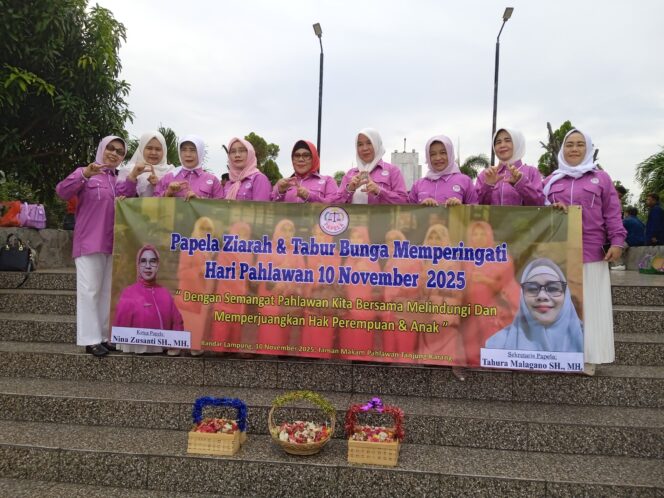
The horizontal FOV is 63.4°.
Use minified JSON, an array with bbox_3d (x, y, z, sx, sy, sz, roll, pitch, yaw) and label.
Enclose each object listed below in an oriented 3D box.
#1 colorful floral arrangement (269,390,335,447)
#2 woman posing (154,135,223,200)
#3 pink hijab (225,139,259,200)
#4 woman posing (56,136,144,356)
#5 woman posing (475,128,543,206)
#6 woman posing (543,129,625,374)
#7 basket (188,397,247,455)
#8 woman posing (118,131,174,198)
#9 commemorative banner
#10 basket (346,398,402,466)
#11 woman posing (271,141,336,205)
[{"bbox_3d":[-0.162,0.926,2.902,0.340,0.318,0.320,1,0,5],"label":"colorful floral arrangement"},{"bbox_3d":[-0.989,-0.026,3.704,0.460,1.532,0.360,1,0,-14],"label":"woman posing"},{"bbox_3d":[-0.607,-0.542,3.663,0.230,0.451,0.270,1,0,15],"label":"pink hijab"},{"bbox_3d":[-1.636,-0.034,3.782,0.520,1.528,0.400,1,0,-38],"label":"woman posing"},{"bbox_3d":[1.140,-0.003,3.449,0.460,1.554,0.360,1,0,12],"label":"woman posing"},{"bbox_3d":[1.590,0.009,3.395,0.480,1.546,0.360,1,0,25],"label":"woman posing"},{"bbox_3d":[-0.625,0.942,2.917,0.270,0.271,0.190,1,0,5],"label":"basket"},{"bbox_3d":[-1.330,-0.060,3.830,0.460,1.570,0.350,1,0,-7],"label":"woman posing"},{"bbox_3d":[0.012,0.192,3.410,3.000,1.000,0.060,2,-3,8],"label":"commemorative banner"},{"bbox_3d":[0.222,0.938,2.816,0.290,0.307,0.200,1,0,5],"label":"basket"},{"bbox_3d":[-0.178,0.010,3.607,0.450,1.487,0.360,1,0,8],"label":"woman posing"}]

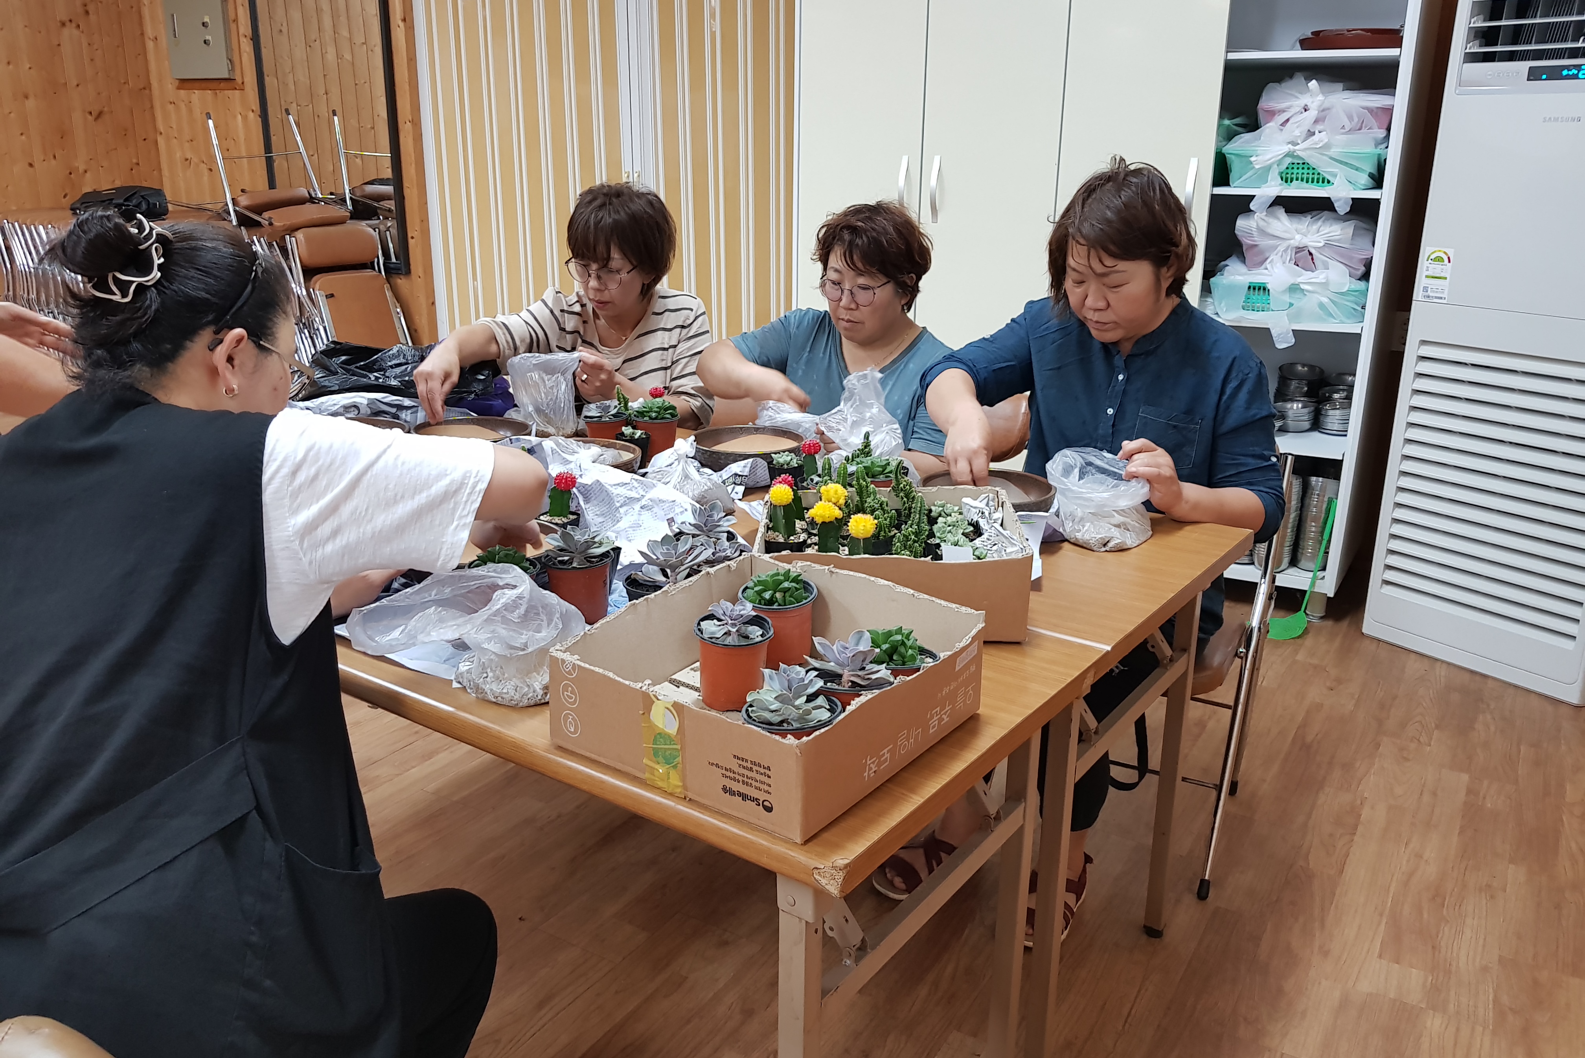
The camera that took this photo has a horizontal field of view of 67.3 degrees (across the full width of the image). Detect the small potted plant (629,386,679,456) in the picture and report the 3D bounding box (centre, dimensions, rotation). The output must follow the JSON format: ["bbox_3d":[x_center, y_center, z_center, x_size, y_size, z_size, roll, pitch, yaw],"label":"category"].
[{"bbox_3d":[-0.270,-0.201,2.350,0.098,0.145,0.098,0,17,0],"label":"small potted plant"}]

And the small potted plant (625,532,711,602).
[{"bbox_3d":[-0.151,0.076,1.443,0.105,0.138,0.100,0,17,0],"label":"small potted plant"}]

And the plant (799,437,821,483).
[{"bbox_3d":[0.030,-0.089,2.008,0.056,0.127,0.056,0,17,0],"label":"plant"}]

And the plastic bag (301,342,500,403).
[{"bbox_3d":[-0.986,-0.393,2.929,0.480,0.130,0.240,12,20,34],"label":"plastic bag"}]

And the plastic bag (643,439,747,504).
[{"bbox_3d":[-0.162,-0.110,2.056,0.155,0.100,0.130,12,20,34],"label":"plastic bag"}]

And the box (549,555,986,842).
[{"bbox_3d":[-0.020,0.155,1.228,0.310,0.113,0.325,12,21,35],"label":"box"}]

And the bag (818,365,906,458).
[{"bbox_3d":[0.130,-0.207,2.250,0.160,0.200,0.120,8,18,24],"label":"bag"}]

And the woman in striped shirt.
[{"bbox_3d":[-0.398,-0.147,2.714,0.640,1.240,0.680,12,20,34],"label":"woman in striped shirt"}]

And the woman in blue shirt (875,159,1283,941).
[{"bbox_3d":[0.573,0.033,2.069,0.570,1.270,0.660,13,21,34],"label":"woman in blue shirt"}]

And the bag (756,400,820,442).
[{"bbox_3d":[-0.009,-0.212,2.360,0.130,0.095,0.100,8,18,24],"label":"bag"}]

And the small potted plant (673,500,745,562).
[{"bbox_3d":[-0.112,0.026,1.569,0.095,0.130,0.095,0,17,0],"label":"small potted plant"}]

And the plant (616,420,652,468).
[{"bbox_3d":[-0.307,-0.161,2.304,0.067,0.095,0.067,0,17,0],"label":"plant"}]

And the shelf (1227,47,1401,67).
[{"bbox_3d":[1.445,-1.287,3.274,0.420,0.025,0.420,9,19,26],"label":"shelf"}]

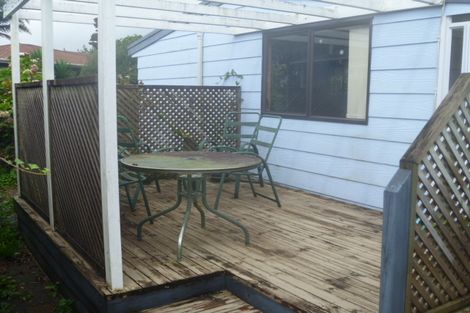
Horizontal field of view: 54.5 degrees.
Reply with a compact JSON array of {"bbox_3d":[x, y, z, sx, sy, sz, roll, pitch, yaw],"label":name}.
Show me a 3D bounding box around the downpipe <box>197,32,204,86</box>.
[{"bbox_3d":[-0.607,-0.878,8.026,0.085,2.800,0.090,-5,9,-34],"label":"downpipe"}]

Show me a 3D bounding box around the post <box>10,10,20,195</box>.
[{"bbox_3d":[-2.718,-0.621,5.716,0.090,2.300,0.090,-5,9,-35],"label":"post"}]

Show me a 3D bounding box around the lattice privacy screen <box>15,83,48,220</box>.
[{"bbox_3d":[-2.218,-0.103,5.086,0.050,1.400,1.560,-5,9,-35],"label":"lattice privacy screen"}]

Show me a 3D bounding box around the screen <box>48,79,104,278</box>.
[{"bbox_3d":[-1.278,0.084,3.752,0.050,1.400,1.540,-5,9,-35],"label":"screen"}]

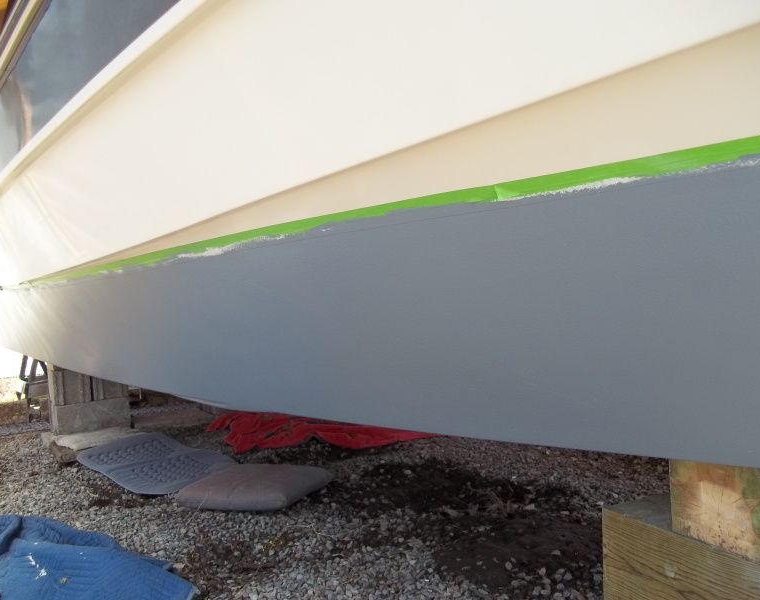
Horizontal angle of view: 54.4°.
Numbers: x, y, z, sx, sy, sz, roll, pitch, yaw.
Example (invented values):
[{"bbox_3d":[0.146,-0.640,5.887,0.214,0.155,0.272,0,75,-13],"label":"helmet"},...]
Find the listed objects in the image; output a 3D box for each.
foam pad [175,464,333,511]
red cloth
[{"bbox_3d":[-0.503,0.771,3.063,0.470,0.080,0.410,-2,3,17],"label":"foam pad"},{"bbox_3d":[-0.291,0.686,4.171,1.330,0.110,0.900,-3,3,0],"label":"red cloth"}]

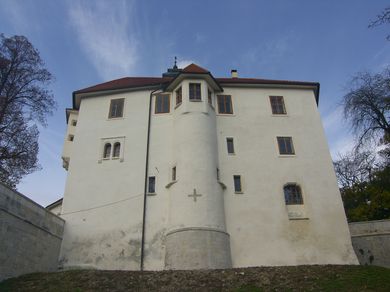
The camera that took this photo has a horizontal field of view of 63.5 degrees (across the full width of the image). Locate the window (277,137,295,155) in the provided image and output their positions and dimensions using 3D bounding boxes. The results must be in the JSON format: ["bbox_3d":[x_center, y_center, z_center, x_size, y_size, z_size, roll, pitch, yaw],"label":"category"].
[{"bbox_3d":[6.533,0.036,22.657,1.097,1.445,0.200,0,-29,-4],"label":"window"}]

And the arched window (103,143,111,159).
[{"bbox_3d":[-6.240,0.374,22.675,0.481,1.220,0.200,-6,-29,6],"label":"arched window"}]

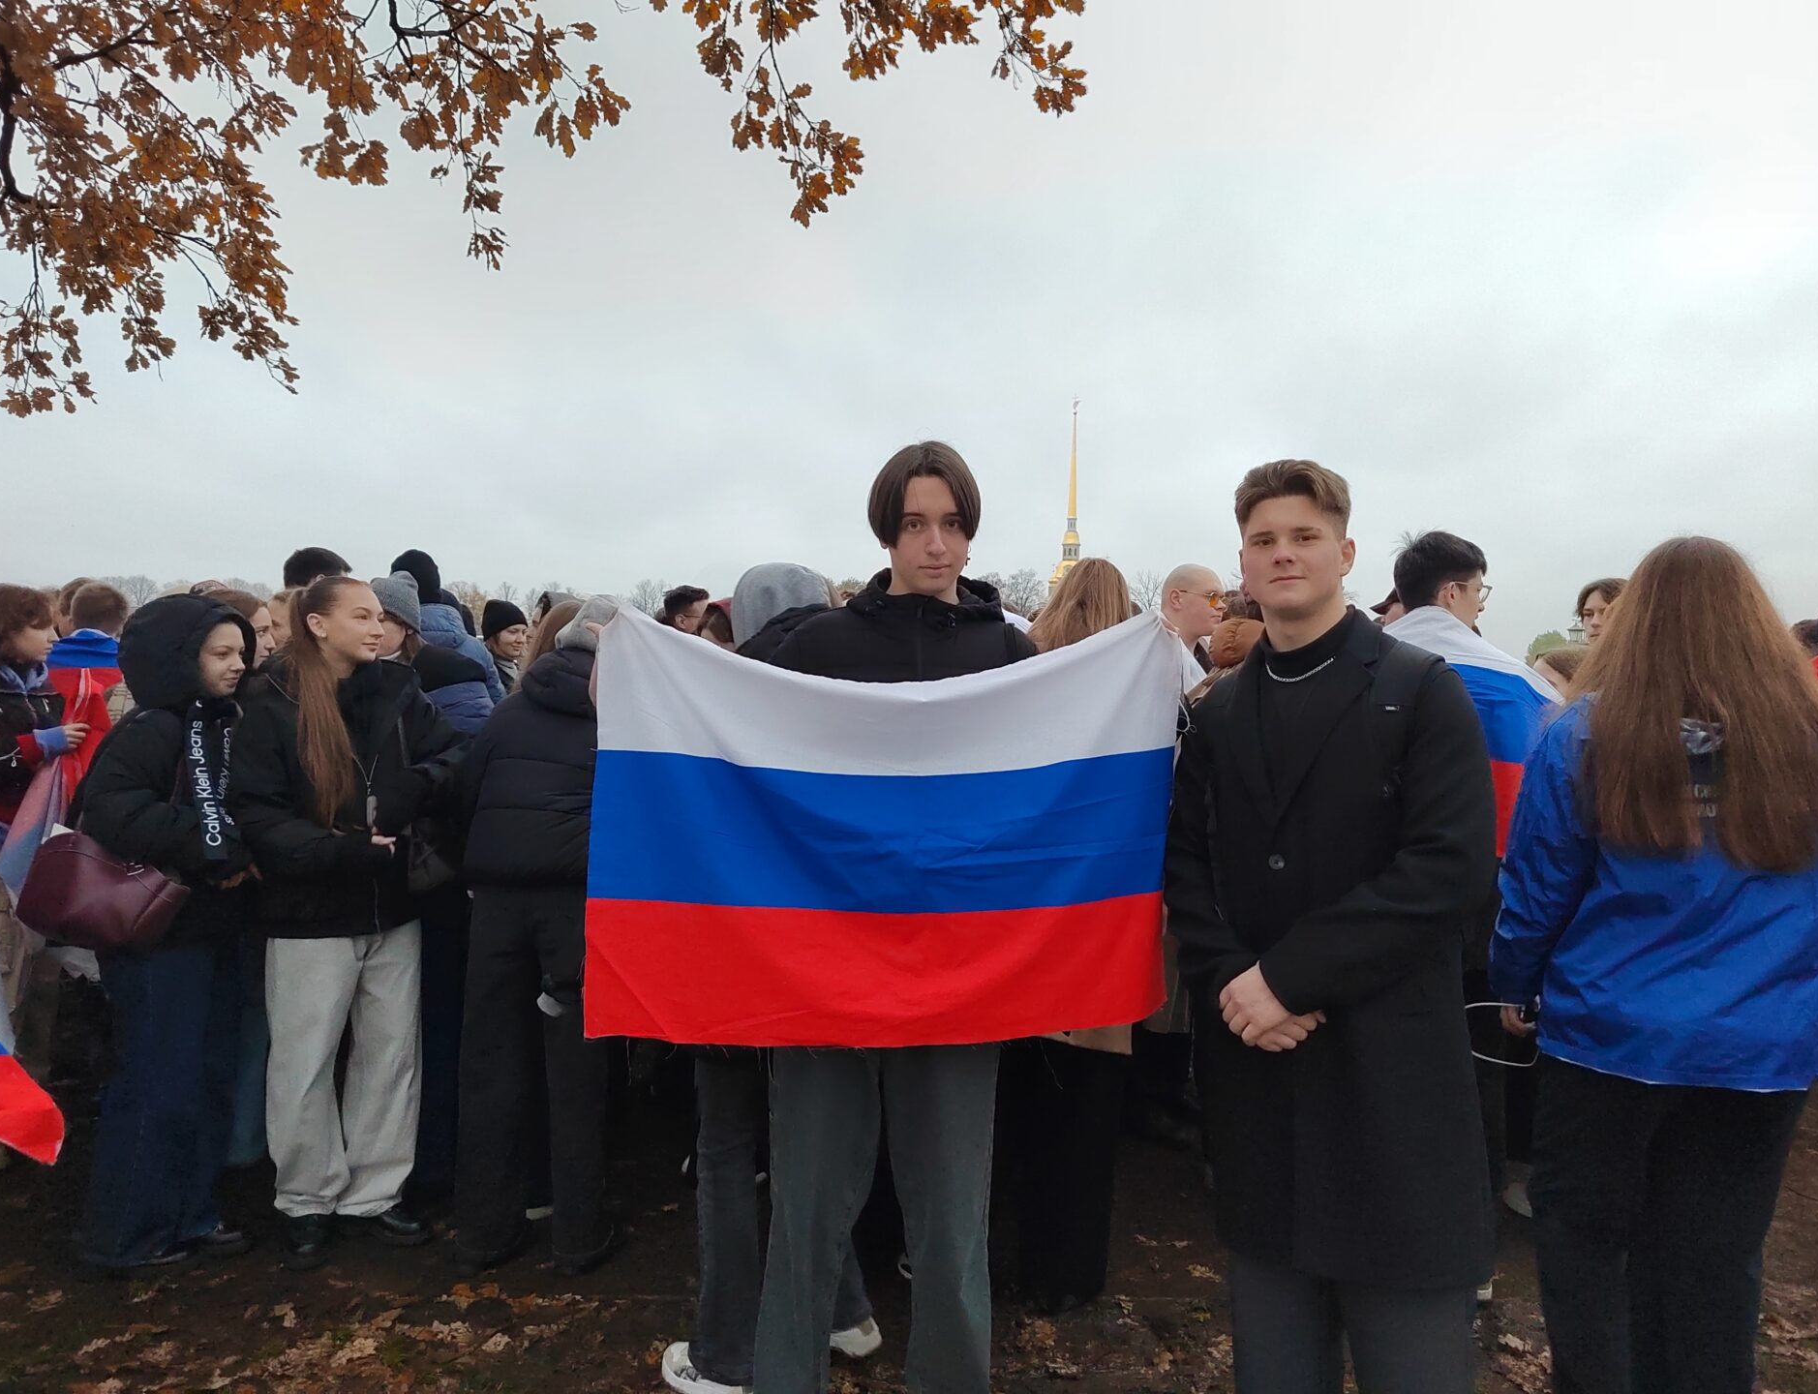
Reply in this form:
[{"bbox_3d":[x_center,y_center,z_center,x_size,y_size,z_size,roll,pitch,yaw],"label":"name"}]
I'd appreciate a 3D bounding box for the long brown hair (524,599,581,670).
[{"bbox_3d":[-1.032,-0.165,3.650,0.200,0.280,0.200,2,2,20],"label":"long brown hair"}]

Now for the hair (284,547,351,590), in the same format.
[{"bbox_3d":[-1.870,-0.390,3.900,0.215,0.165,0.175,-1,4,-35],"label":"hair"}]

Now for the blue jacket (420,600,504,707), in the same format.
[{"bbox_3d":[-1.749,0.003,4.500,0.560,0.700,0.380,0,2,-21],"label":"blue jacket"}]

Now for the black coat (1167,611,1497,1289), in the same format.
[{"bbox_3d":[0.657,0.378,1.930,0.510,1.040,0.340,3,2,40],"label":"black coat"}]

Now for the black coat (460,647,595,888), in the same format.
[{"bbox_3d":[-0.866,0.164,3.000,0.450,0.590,0.330,2,2,23],"label":"black coat"}]

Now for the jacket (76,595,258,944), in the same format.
[{"bbox_3d":[-1.816,0.179,3.020,0.370,0.830,0.430,2,2,16],"label":"jacket"}]

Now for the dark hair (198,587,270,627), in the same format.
[{"bbox_3d":[-1.896,-0.209,3.450,0.230,0.260,0.200,2,3,30],"label":"dark hair"}]

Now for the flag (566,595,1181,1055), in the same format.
[{"bbox_3d":[-0.038,0.195,1.840,0.890,0.650,0.140,1,2,0],"label":"flag"}]

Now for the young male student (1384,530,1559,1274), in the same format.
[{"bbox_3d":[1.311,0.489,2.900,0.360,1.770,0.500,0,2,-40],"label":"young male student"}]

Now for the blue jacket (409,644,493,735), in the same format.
[{"bbox_3d":[-1.381,0.117,3.620,0.380,0.660,0.500,3,3,37],"label":"blue jacket"}]

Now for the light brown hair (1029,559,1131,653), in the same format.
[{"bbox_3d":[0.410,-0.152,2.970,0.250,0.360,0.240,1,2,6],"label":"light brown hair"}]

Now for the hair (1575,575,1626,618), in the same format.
[{"bbox_3d":[2.504,-0.353,4.450,0.190,0.170,0.200,3,2,43],"label":"hair"}]

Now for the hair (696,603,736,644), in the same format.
[{"bbox_3d":[-0.642,-0.246,4.150,0.180,0.190,0.190,3,2,41],"label":"hair"}]

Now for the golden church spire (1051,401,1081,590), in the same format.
[{"bbox_3d":[76.693,-80.820,585.000,18.000,118.000,18.000,1,2,0],"label":"golden church spire"}]

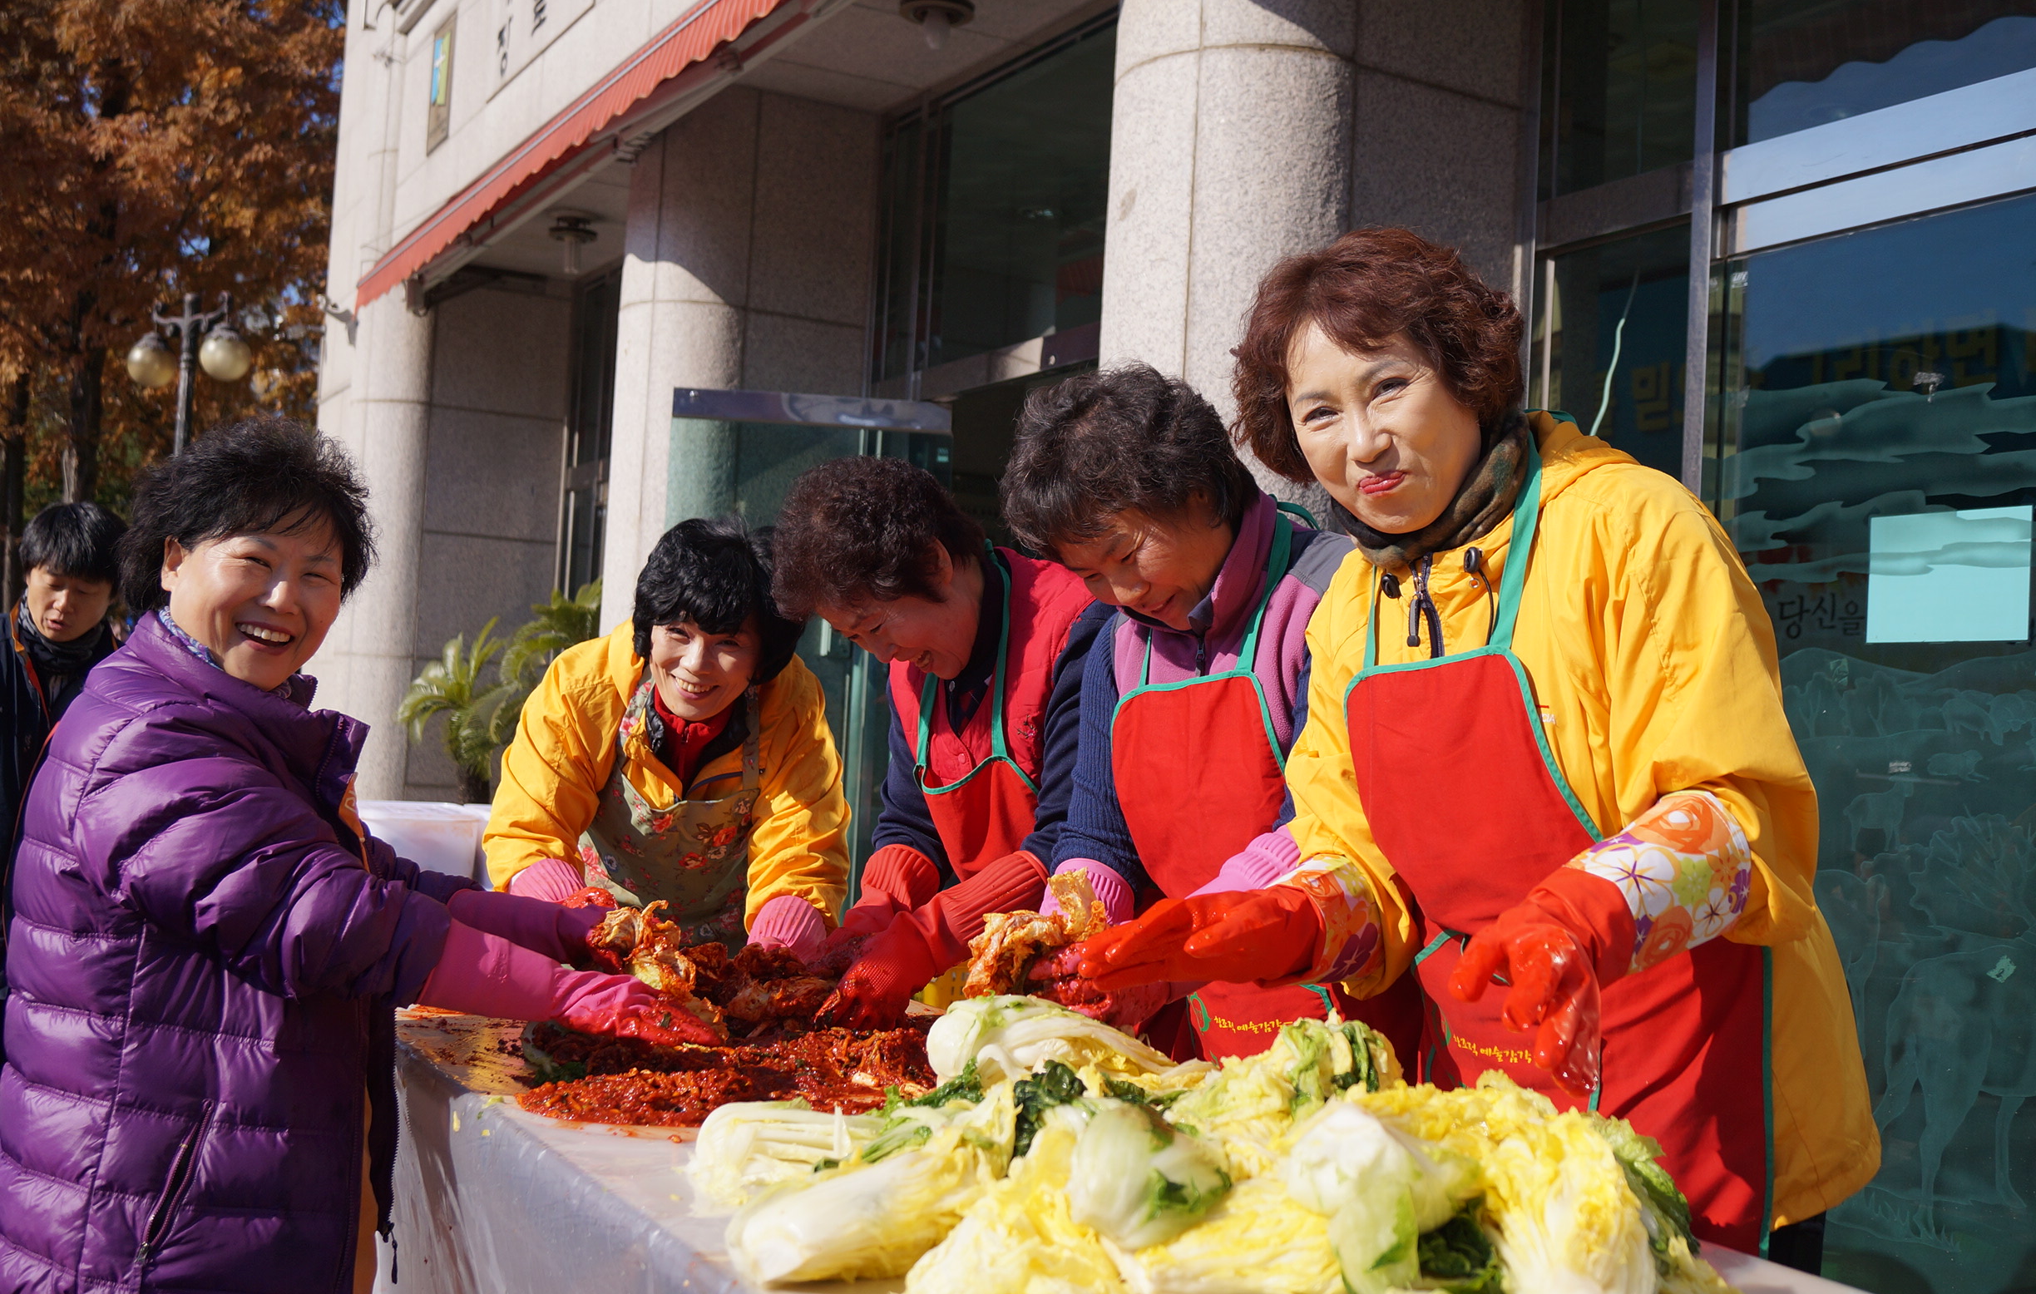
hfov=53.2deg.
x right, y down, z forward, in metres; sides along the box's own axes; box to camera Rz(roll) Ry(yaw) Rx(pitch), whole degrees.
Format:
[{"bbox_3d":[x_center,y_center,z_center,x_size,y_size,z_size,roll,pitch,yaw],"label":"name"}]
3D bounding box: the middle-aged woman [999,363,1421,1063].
[{"bbox_3d":[0.173,0.548,1.979,0.560,1.510,0.500,5,-3,-40],"label":"middle-aged woman"}]

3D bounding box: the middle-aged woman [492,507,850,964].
[{"bbox_3d":[-0.460,0.585,2.547,0.480,1.420,0.600,3,-2,-13],"label":"middle-aged woman"}]

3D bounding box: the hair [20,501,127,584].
[{"bbox_3d":[-1.625,-0.172,3.520,0.175,0.160,0.195,3,-2,-9],"label":"hair"}]

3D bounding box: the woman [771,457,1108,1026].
[{"bbox_3d":[-0.049,0.570,2.298,0.560,1.470,0.500,5,-3,-38],"label":"woman"}]

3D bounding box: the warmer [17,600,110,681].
[{"bbox_3d":[-1.633,-0.010,3.500,0.165,0.140,0.165,3,-2,-12],"label":"warmer"}]

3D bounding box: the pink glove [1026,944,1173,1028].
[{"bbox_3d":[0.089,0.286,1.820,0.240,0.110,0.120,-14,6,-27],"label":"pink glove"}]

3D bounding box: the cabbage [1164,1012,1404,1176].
[{"bbox_3d":[0.208,0.361,1.600,0.170,0.130,0.210,4,-3,-30],"label":"cabbage"}]

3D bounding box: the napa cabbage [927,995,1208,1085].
[{"bbox_3d":[0.045,0.350,1.780,0.260,0.110,0.140,3,-2,-12],"label":"napa cabbage"}]

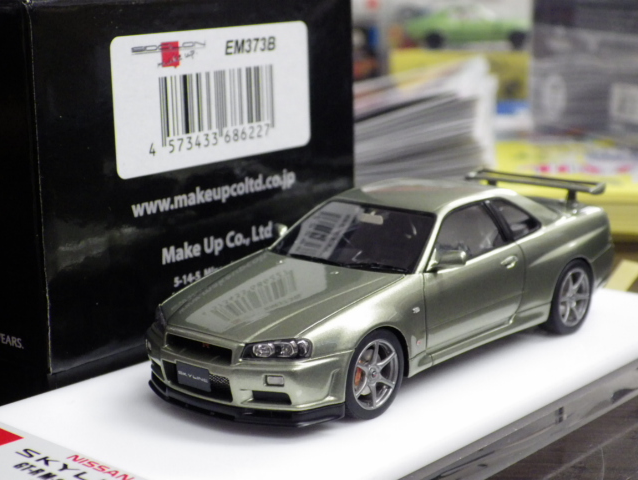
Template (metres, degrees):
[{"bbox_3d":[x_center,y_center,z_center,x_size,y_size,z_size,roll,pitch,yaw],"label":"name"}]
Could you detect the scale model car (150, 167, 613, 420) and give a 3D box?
[{"bbox_3d":[0.015,0.006,0.242,0.043,0.032,0.107,8,15,40],"label":"scale model car"}]

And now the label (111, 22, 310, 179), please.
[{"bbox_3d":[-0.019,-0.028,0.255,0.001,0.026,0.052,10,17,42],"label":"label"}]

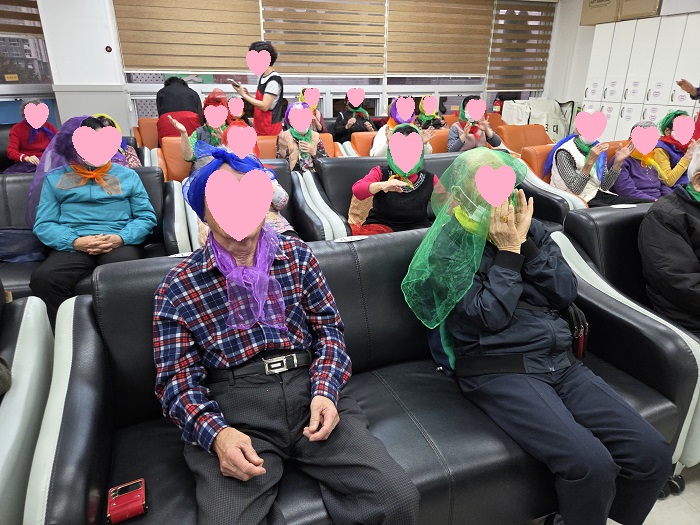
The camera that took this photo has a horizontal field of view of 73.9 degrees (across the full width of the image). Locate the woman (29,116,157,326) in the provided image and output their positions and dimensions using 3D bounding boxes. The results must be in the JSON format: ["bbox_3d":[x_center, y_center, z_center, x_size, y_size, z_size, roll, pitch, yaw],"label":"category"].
[{"bbox_3d":[-1.203,-0.117,2.202,0.580,1.053,0.700,-7,22,-19],"label":"woman"}]

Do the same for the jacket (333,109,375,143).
[{"bbox_3d":[0.077,-1.722,6.126,0.500,0.580,0.340,-7,22,-19],"label":"jacket"}]

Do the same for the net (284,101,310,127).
[{"bbox_3d":[-0.454,-1.303,4.096,0.220,0.250,0.240,-11,24,-29],"label":"net"}]

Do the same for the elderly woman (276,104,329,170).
[{"bbox_3d":[-0.352,-0.831,4.087,0.500,1.075,0.700,-9,23,-24],"label":"elderly woman"}]

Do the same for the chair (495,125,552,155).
[{"bbox_3d":[2.245,-1.277,5.769,0.800,0.772,0.740,-7,22,-19],"label":"chair"}]

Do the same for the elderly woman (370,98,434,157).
[{"bbox_3d":[0.571,-0.967,4.408,0.520,1.116,0.700,-7,22,-19],"label":"elderly woman"}]

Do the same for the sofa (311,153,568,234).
[{"bbox_3d":[0.595,-0.283,3.093,1.677,0.772,0.740,-7,22,-19],"label":"sofa"}]

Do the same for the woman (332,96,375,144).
[{"bbox_3d":[0.125,-1.567,5.976,0.500,1.130,0.700,-7,22,-19],"label":"woman"}]

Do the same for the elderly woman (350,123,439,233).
[{"bbox_3d":[0.367,-0.291,2.769,0.540,1.002,0.700,-7,22,-19],"label":"elderly woman"}]

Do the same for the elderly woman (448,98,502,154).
[{"bbox_3d":[1.333,-1.086,4.727,0.520,1.125,0.700,-9,23,-24],"label":"elderly woman"}]

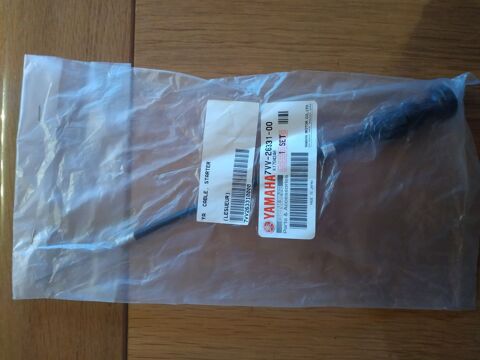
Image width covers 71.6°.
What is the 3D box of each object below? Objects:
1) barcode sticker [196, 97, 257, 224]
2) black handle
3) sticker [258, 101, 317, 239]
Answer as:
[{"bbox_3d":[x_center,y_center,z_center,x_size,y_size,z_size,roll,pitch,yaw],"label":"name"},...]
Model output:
[{"bbox_3d":[-0.007,-0.011,0.208,0.032,0.003,0.077,4,87,1],"label":"barcode sticker"},{"bbox_3d":[0.091,-0.034,0.204,0.085,0.020,0.020,-20,86,0],"label":"black handle"},{"bbox_3d":[0.030,-0.007,0.207,0.035,0.003,0.085,1,87,1],"label":"sticker"}]

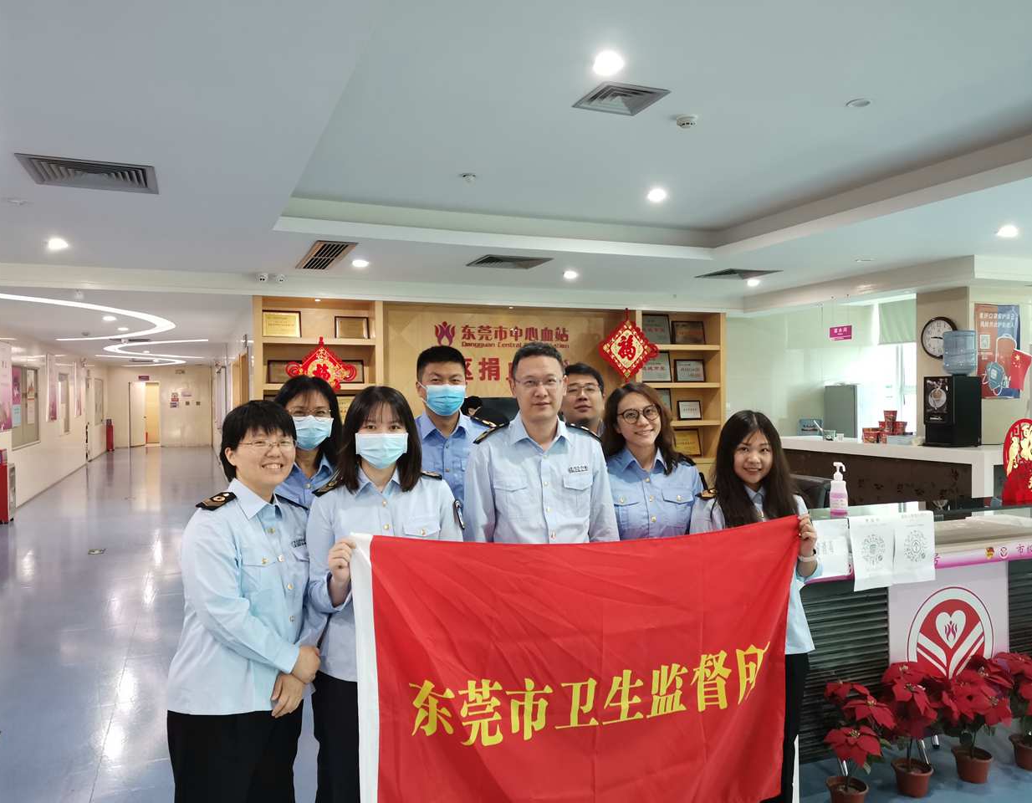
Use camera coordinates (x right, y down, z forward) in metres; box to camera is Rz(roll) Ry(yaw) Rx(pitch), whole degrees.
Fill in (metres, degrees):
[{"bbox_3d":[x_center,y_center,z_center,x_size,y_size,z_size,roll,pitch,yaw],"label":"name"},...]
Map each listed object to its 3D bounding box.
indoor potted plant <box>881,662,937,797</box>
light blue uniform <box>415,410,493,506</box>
[{"bbox_3d":[1.601,1.314,3.256,0.240,0.520,0.240,-1,1,-22],"label":"indoor potted plant"},{"bbox_3d":[-0.239,0.387,2.853,0.480,0.700,0.270,0,1,-6],"label":"light blue uniform"}]

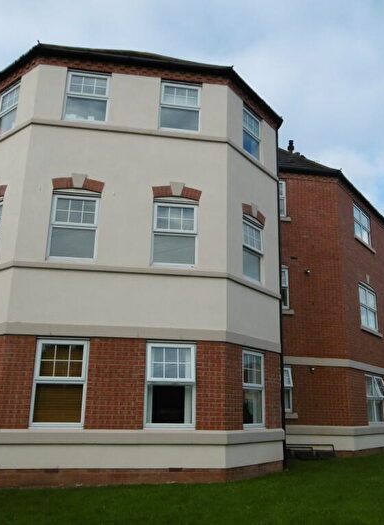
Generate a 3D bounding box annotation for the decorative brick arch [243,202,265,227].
[{"bbox_3d":[1.325,-1.075,10.425,0.100,0.379,0.966,-11,-21,36],"label":"decorative brick arch"}]

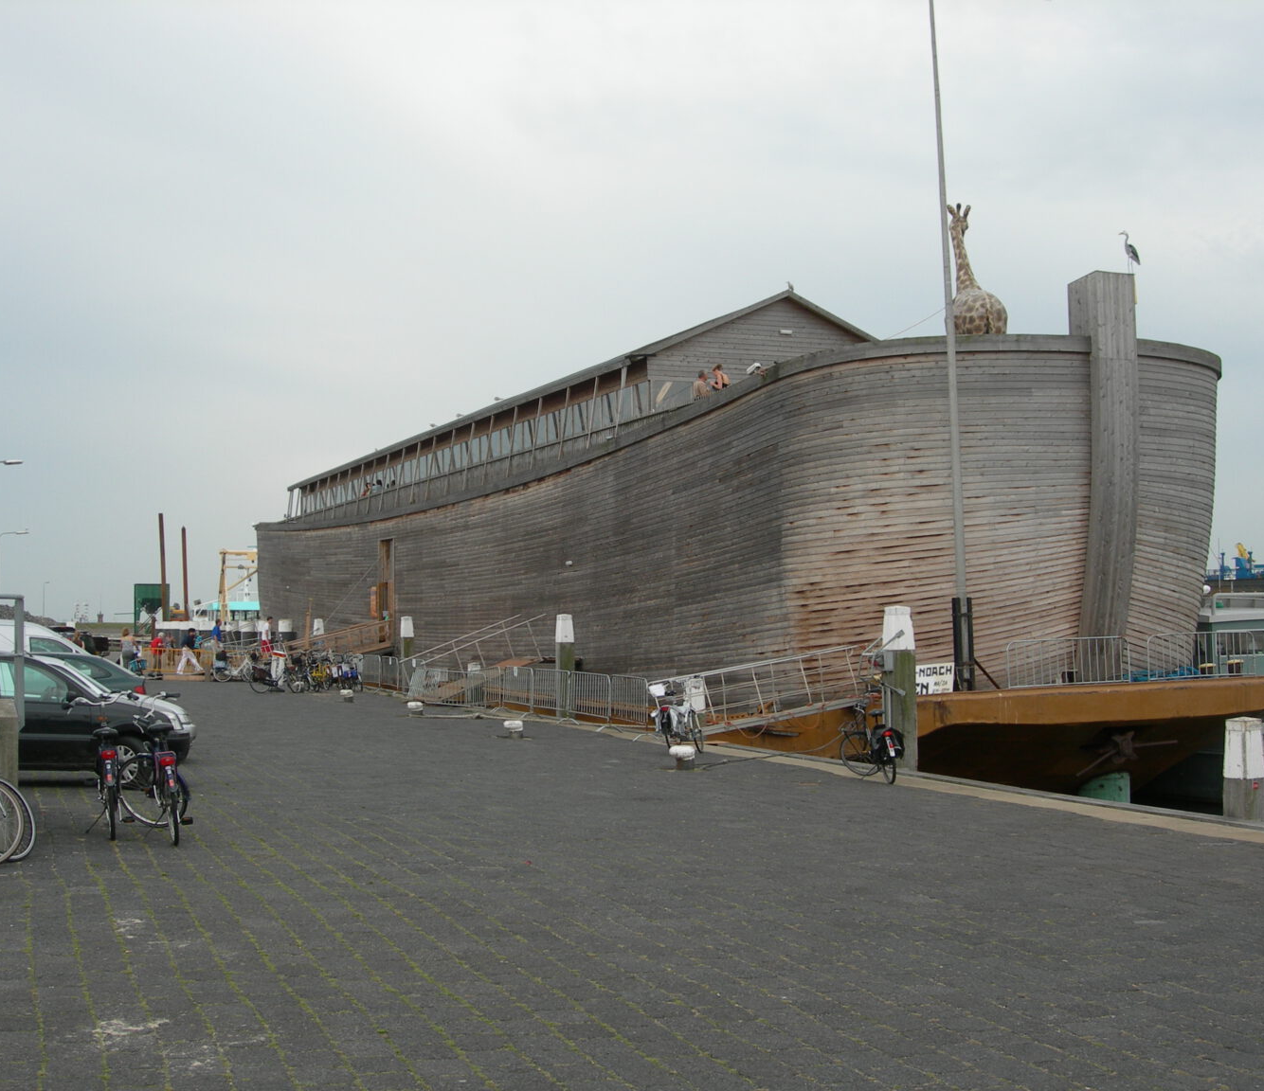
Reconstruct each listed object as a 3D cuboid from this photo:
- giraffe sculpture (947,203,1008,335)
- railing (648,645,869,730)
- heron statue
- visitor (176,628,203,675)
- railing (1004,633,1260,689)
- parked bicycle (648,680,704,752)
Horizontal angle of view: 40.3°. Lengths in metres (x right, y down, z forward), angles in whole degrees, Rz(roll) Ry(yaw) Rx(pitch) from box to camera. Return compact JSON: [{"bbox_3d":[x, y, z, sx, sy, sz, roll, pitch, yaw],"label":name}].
[{"bbox_3d":[7.673,-5.383,38.318,0.850,4.100,2.000,1,-3,-18],"label":"giraffe sculpture"},{"bbox_3d":[2.373,2.550,30.510,4.600,1.550,0.900,2,-3,-33],"label":"railing"},{"bbox_3d":[10.589,-6.242,36.659,0.450,0.900,0.220,-1,-3,7],"label":"heron statue"},{"bbox_3d":[-15.681,3.774,60.891,0.850,1.680,0.500,-1,-3,5],"label":"visitor"},{"bbox_3d":[9.992,2.299,34.225,5.700,0.980,0.150,1,-3,-22],"label":"railing"},{"bbox_3d":[0.713,2.632,26.801,0.620,1.120,1.750,-1,-3,8],"label":"parked bicycle"}]

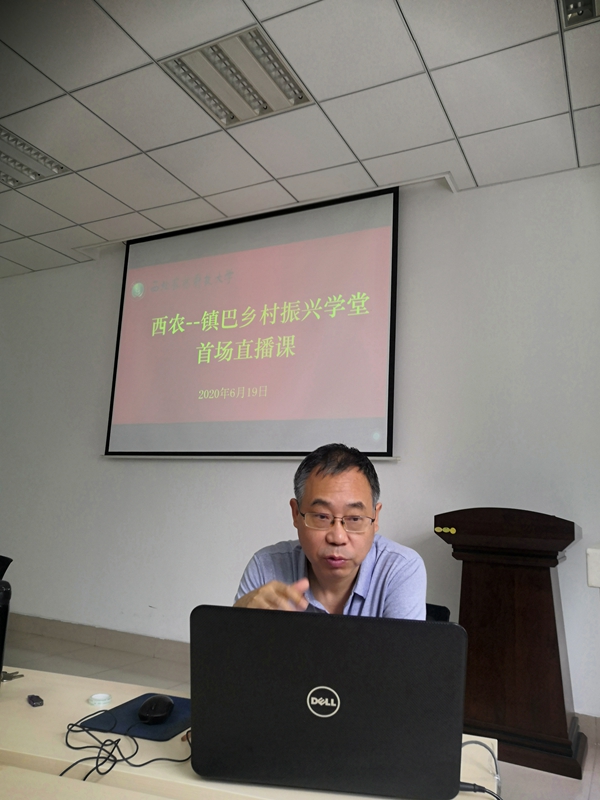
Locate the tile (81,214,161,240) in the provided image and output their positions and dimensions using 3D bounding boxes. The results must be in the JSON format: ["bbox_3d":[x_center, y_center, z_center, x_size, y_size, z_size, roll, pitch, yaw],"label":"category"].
[{"bbox_3d":[-1.414,-1.379,4.965,0.600,0.020,0.334,-2,-12,28],"label":"tile"}]

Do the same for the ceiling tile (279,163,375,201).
[{"bbox_3d":[0.180,-1.445,4.133,0.600,0.020,0.334,-2,-12,28],"label":"ceiling tile"}]

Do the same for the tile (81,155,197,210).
[{"bbox_3d":[-1.098,-1.486,4.282,0.600,0.020,0.600,-2,-12,28],"label":"tile"}]

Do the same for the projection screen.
[{"bbox_3d":[-0.445,-0.490,4.590,2.400,1.830,0.040,-2,-12,28],"label":"projection screen"}]

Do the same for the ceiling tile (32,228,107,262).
[{"bbox_3d":[-1.889,-1.335,5.350,0.600,0.020,0.579,-2,-12,28],"label":"ceiling tile"}]

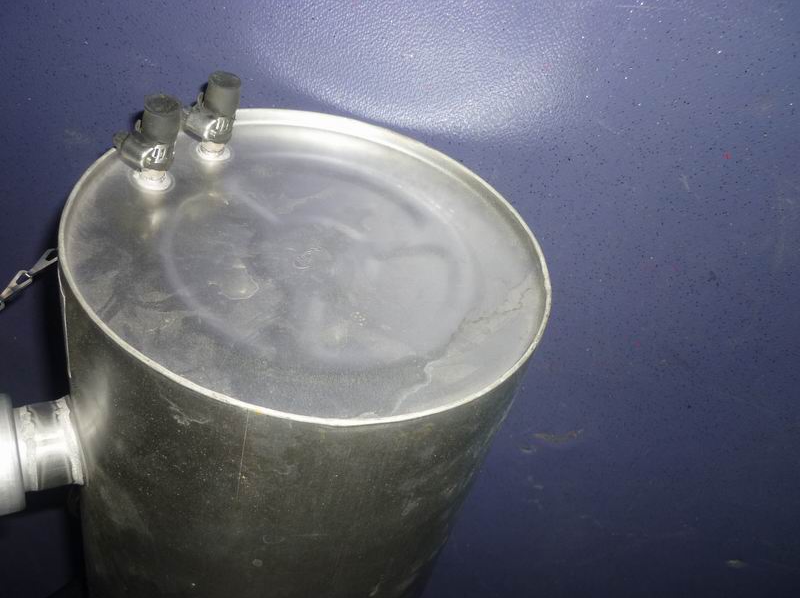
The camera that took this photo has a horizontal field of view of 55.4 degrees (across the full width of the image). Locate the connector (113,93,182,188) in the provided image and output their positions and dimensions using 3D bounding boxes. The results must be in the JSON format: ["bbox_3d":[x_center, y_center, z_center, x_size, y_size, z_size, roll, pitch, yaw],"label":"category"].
[{"bbox_3d":[-0.164,-0.105,0.493,0.044,0.060,0.024,25,41,7],"label":"connector"}]

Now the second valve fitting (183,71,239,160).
[{"bbox_3d":[-0.134,-0.130,0.531,0.042,0.060,0.024,24,40,6],"label":"second valve fitting"}]

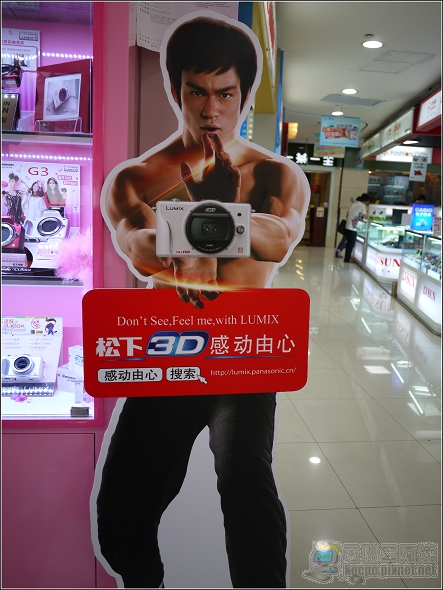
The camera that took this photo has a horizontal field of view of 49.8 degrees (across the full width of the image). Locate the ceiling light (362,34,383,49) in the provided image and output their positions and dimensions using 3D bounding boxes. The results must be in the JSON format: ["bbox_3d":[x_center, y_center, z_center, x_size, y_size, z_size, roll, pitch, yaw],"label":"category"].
[{"bbox_3d":[1.564,-2.600,4.930,0.222,0.060,0.222,1,11,-7],"label":"ceiling light"}]

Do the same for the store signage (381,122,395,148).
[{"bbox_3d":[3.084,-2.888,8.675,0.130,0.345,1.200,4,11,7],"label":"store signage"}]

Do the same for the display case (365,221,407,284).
[{"bbox_3d":[3.188,-0.817,9.062,0.540,0.990,1.950,4,11,7],"label":"display case"}]

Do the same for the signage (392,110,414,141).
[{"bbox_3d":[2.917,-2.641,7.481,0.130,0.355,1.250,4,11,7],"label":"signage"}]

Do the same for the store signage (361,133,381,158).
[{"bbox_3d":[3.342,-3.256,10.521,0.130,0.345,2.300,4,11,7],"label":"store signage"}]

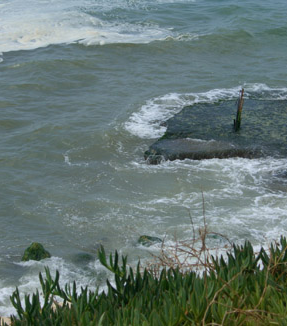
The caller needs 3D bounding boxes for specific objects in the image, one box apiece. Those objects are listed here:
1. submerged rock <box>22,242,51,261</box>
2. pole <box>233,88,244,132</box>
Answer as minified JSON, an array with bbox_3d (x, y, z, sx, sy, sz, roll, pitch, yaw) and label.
[{"bbox_3d":[-1.659,1.371,22.371,0.434,0.360,0.400,0,20,0],"label":"submerged rock"},{"bbox_3d":[1.830,-1.001,27.239,0.100,0.853,0.085,5,20,-2],"label":"pole"}]

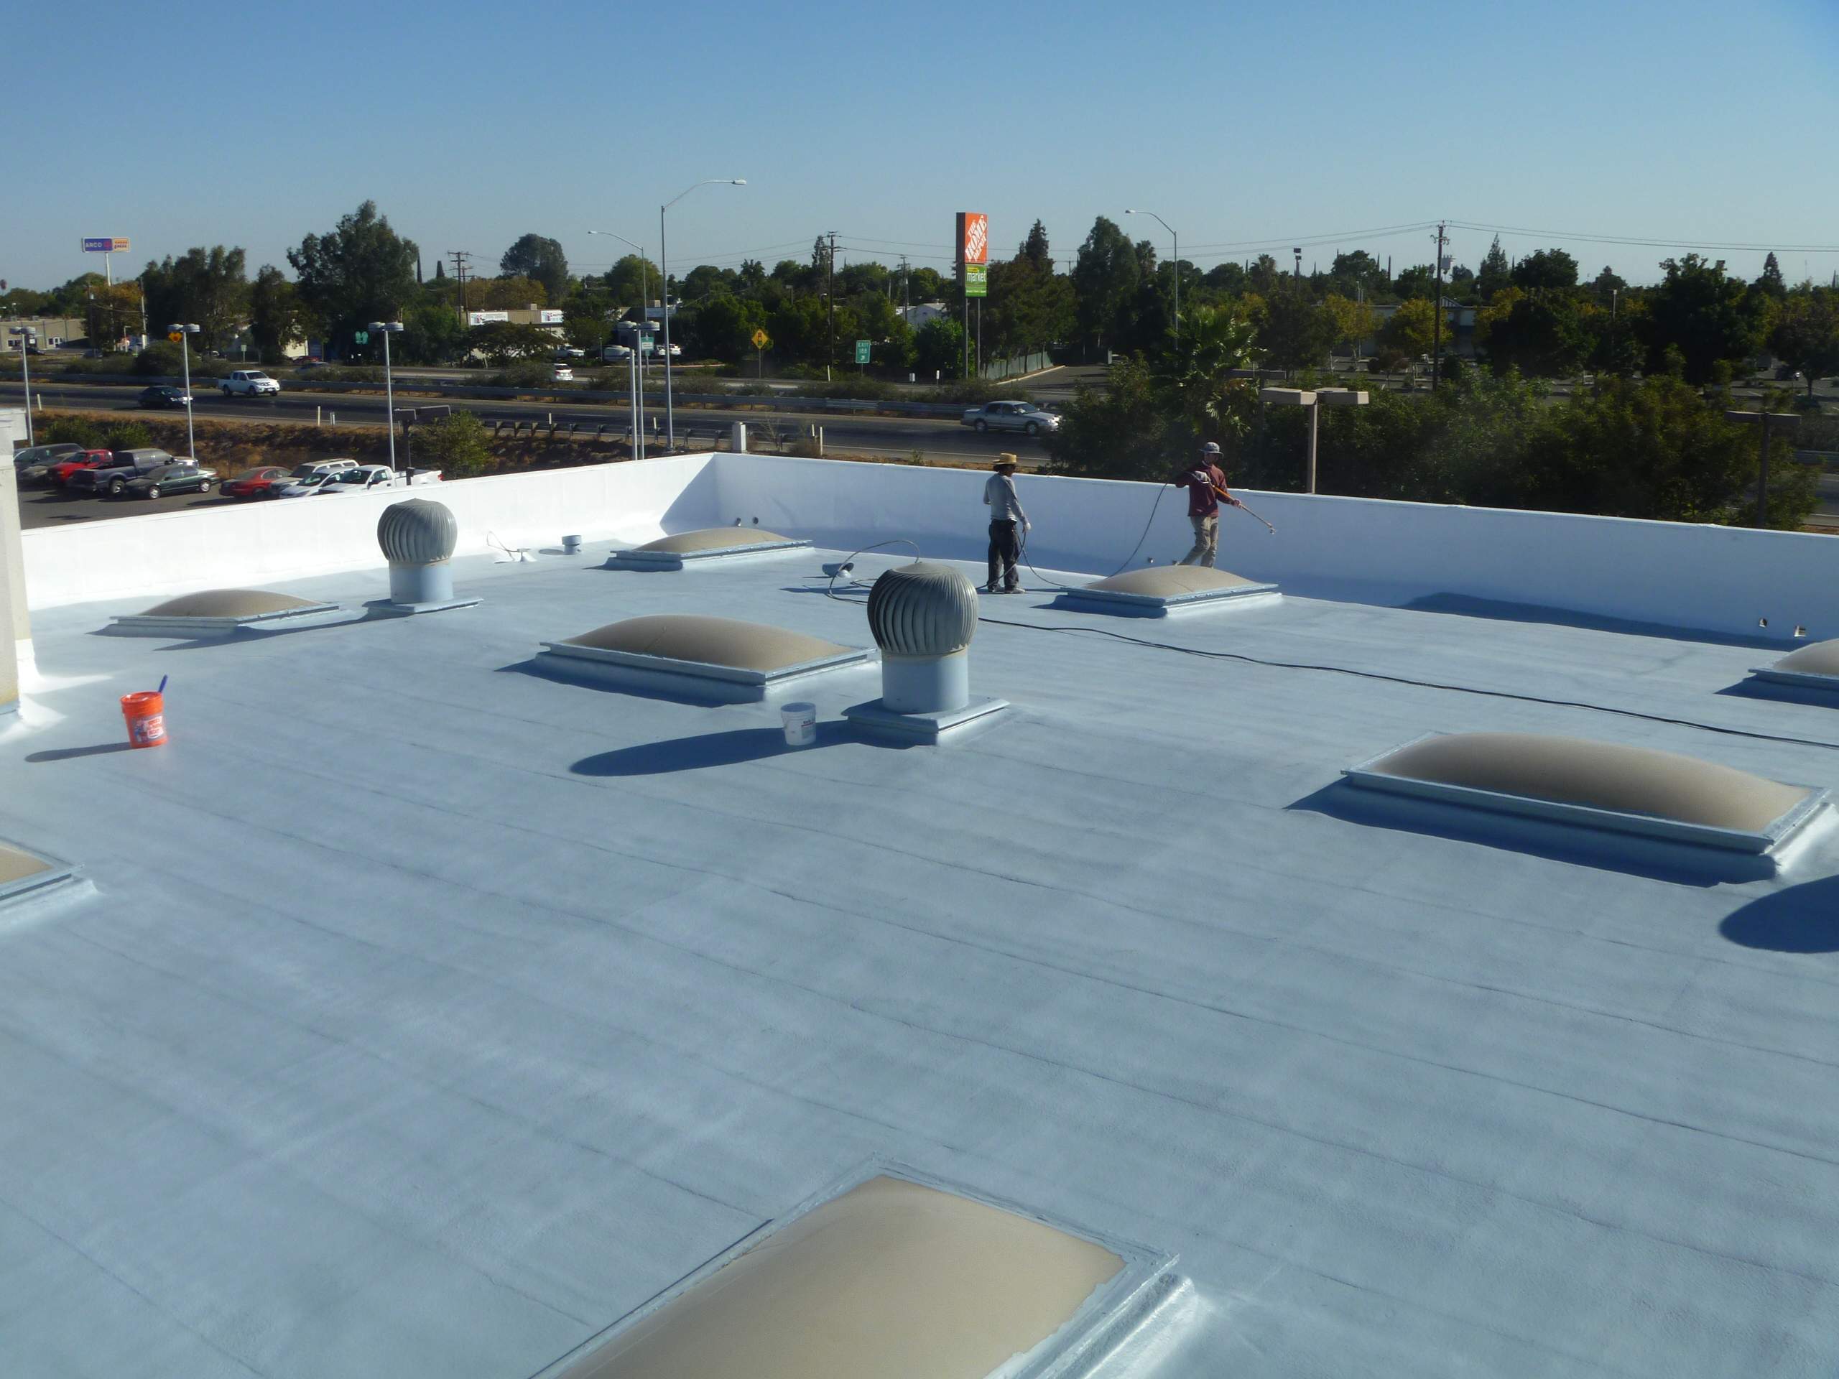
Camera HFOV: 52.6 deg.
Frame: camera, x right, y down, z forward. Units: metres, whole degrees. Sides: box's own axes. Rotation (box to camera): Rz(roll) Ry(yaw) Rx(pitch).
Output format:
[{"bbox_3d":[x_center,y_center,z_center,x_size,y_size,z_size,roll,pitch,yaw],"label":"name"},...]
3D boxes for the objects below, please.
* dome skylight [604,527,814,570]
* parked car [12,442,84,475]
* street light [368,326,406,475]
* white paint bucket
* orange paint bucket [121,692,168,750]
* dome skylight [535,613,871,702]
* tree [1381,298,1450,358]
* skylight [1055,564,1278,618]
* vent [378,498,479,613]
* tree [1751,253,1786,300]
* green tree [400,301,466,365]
[{"bbox_3d":[-2.800,-1.974,25.167,1.380,0.460,2.520,7,13,36],"label":"dome skylight"},{"bbox_3d":[-45.918,-11.639,96.355,1.920,1.760,4.900,6,14,28],"label":"parked car"},{"bbox_3d":[-23.440,-12.743,82.277,1.850,6.850,0.850,9,15,36],"label":"street light"},{"bbox_3d":[-0.862,0.241,13.372,0.252,0.272,0.252,0,12,0],"label":"white paint bucket"},{"bbox_3d":[-5.844,0.227,14.061,0.303,0.370,0.303,-8,13,-22],"label":"orange paint bucket"},{"bbox_3d":[-1.769,-0.367,15.459,2.610,0.460,1.380,8,14,37],"label":"dome skylight"},{"bbox_3d":[56.532,-41.188,212.752,7.438,7.061,7.438,3,13,15],"label":"tree"},{"bbox_3d":[2.922,-1.201,21.410,1.380,0.440,2.610,9,13,37],"label":"skylight"},{"bbox_3d":[-4.904,-1.303,18.292,0.810,1.110,0.810,9,14,37],"label":"vent"},{"bbox_3d":[114.163,-52.639,250.000,5.000,12.200,5.000,5,13,24],"label":"tree"},{"bbox_3d":[-53.532,-39.159,205.709,7.400,7.200,7.400,0,11,0],"label":"green tree"}]

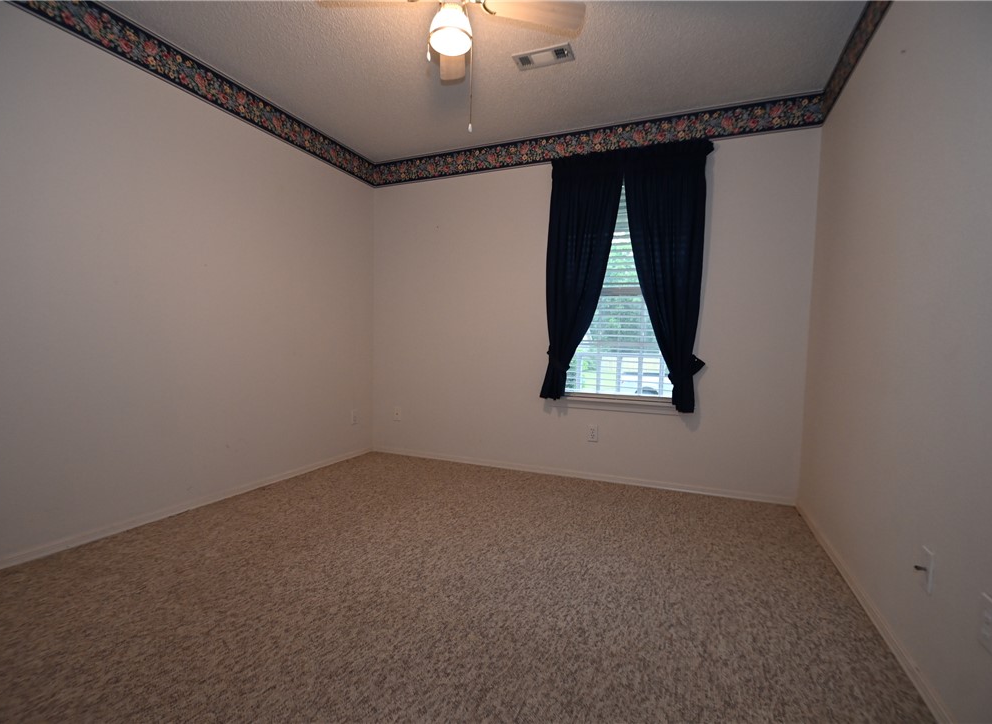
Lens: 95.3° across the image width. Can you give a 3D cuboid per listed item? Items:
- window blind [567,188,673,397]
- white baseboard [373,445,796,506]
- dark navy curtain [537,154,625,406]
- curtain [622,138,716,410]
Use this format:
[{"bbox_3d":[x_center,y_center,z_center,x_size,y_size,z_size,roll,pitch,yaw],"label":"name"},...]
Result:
[{"bbox_3d":[0.857,-0.495,3.086,0.860,1.450,0.055,2,3,23],"label":"window blind"},{"bbox_3d":[0.369,0.787,3.299,3.136,0.065,0.015,2,3,23],"label":"white baseboard"},{"bbox_3d":[0.586,-0.567,3.113,0.530,1.670,0.110,2,3,23],"label":"dark navy curtain"},{"bbox_3d":[1.068,-0.533,2.907,0.530,1.680,0.110,2,3,23],"label":"curtain"}]

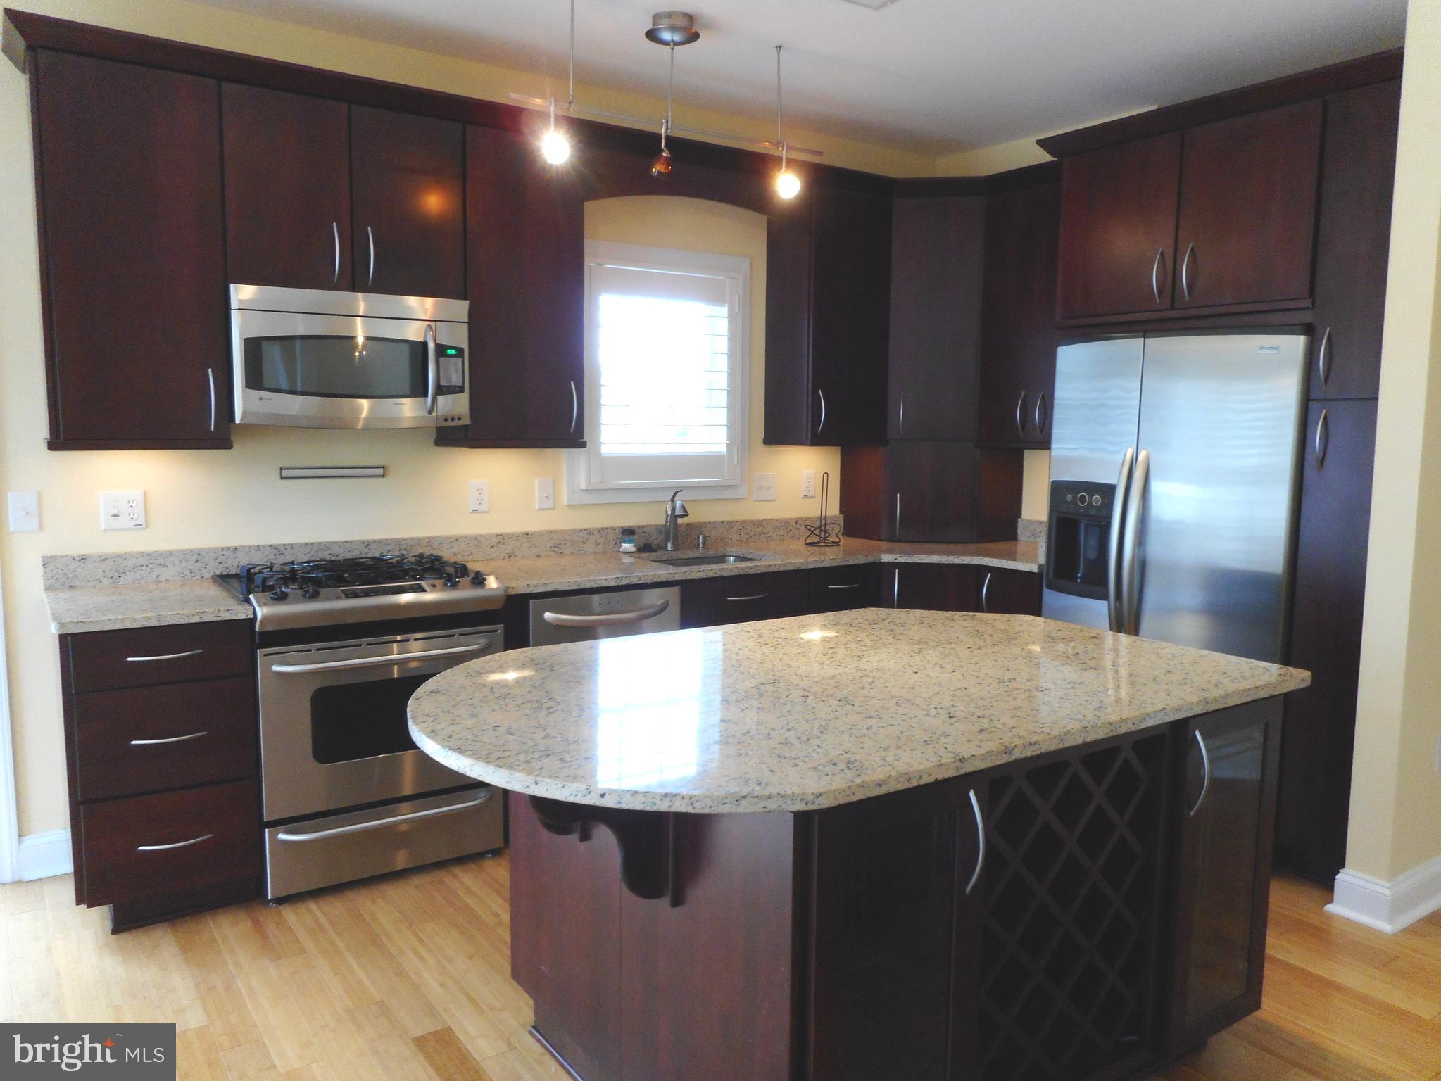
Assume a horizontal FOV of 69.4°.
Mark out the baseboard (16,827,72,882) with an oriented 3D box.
[{"bbox_3d":[-2.162,1.013,3.327,0.143,0.149,0.018,-4,8,-33],"label":"baseboard"}]

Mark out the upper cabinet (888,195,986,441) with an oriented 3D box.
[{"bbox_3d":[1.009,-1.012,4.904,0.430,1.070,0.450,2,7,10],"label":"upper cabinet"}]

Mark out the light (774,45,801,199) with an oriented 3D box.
[{"bbox_3d":[0.240,-1.478,3.700,0.099,0.511,0.089,-4,8,-33],"label":"light"}]

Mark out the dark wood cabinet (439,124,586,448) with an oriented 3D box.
[{"bbox_3d":[-0.777,-0.893,3.830,0.446,1.089,0.332,-4,8,-33],"label":"dark wood cabinet"}]

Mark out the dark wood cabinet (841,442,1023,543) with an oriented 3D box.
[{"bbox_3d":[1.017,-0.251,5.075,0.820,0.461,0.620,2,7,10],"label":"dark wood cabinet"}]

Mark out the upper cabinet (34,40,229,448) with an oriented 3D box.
[{"bbox_3d":[-1.786,-0.830,3.161,0.476,1.089,0.332,-4,8,-33],"label":"upper cabinet"}]

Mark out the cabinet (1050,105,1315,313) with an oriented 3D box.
[{"bbox_3d":[1.808,-1.104,3.734,0.610,0.605,0.934,-4,8,-34],"label":"cabinet"}]

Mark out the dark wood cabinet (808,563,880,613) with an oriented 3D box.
[{"bbox_3d":[0.341,0.505,4.582,0.378,0.879,0.614,-4,8,-33],"label":"dark wood cabinet"}]

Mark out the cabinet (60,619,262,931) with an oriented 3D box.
[{"bbox_3d":[-1.727,0.645,3.187,0.467,0.886,0.640,-4,8,-34],"label":"cabinet"}]

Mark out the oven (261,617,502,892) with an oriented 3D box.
[{"bbox_3d":[-1.201,0.651,3.531,0.748,0.769,0.652,-4,8,-33],"label":"oven"}]

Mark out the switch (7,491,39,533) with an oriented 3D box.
[{"bbox_3d":[-2.136,-0.089,3.198,0.072,0.117,0.012,-4,8,-34],"label":"switch"}]

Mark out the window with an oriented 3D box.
[{"bbox_3d":[-0.253,-0.696,4.426,0.913,1.060,0.080,-4,8,-34],"label":"window"}]

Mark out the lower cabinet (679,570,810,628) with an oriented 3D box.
[{"bbox_3d":[-0.069,0.531,4.310,0.607,0.879,0.614,-4,8,-33],"label":"lower cabinet"}]

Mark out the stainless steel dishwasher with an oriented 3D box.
[{"bbox_3d":[-0.564,0.573,3.958,0.596,0.840,0.625,-4,8,-34],"label":"stainless steel dishwasher"}]

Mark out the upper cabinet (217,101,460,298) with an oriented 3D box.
[{"bbox_3d":[-1.277,-1.107,3.483,0.761,0.610,0.319,-4,8,-34],"label":"upper cabinet"}]

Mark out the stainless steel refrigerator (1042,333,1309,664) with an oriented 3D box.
[{"bbox_3d":[1.755,0.168,3.771,0.745,1.755,0.915,-4,8,-34],"label":"stainless steel refrigerator"}]

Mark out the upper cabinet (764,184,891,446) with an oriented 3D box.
[{"bbox_3d":[0.482,-0.972,4.665,0.444,1.089,0.332,-4,8,-33],"label":"upper cabinet"}]

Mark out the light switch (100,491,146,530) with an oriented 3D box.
[{"bbox_3d":[-1.917,-0.097,3.349,0.119,0.118,0.012,-4,8,-34],"label":"light switch"}]

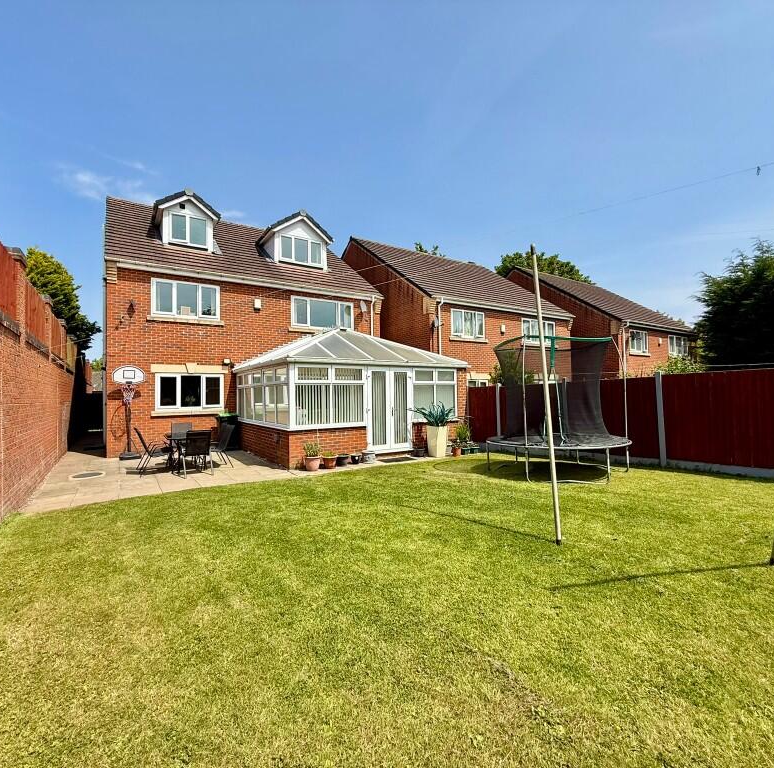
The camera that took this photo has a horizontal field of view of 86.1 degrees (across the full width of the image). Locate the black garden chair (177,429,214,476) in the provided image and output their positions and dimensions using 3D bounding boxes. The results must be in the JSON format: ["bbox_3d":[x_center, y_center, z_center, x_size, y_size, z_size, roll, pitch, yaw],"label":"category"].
[{"bbox_3d":[-3.750,1.338,8.106,0.560,0.880,0.640,0,-2,-38],"label":"black garden chair"}]

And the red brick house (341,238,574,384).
[{"bbox_3d":[2.196,-2.275,21.270,8.550,9.120,10.850,0,-2,-34],"label":"red brick house"}]

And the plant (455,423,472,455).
[{"bbox_3d":[1.961,1.391,10.626,0.380,0.806,0.380,-1,-2,0],"label":"plant"}]

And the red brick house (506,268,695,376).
[{"bbox_3d":[10.690,-1.919,24.664,8.450,8.950,10.800,0,-2,-34],"label":"red brick house"}]

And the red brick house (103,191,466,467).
[{"bbox_3d":[-5.162,-2.410,15.316,8.800,8.910,14.600,0,-2,-34],"label":"red brick house"}]

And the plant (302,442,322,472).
[{"bbox_3d":[-1.558,1.497,8.550,0.380,0.554,0.360,-1,-2,0],"label":"plant"}]

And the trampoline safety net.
[{"bbox_3d":[3.111,0.125,7.735,2.300,1.860,2.300,-1,-2,1],"label":"trampoline safety net"}]

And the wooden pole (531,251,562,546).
[{"bbox_3d":[1.544,0.034,4.047,0.075,2.937,0.075,3,-10,-34],"label":"wooden pole"}]

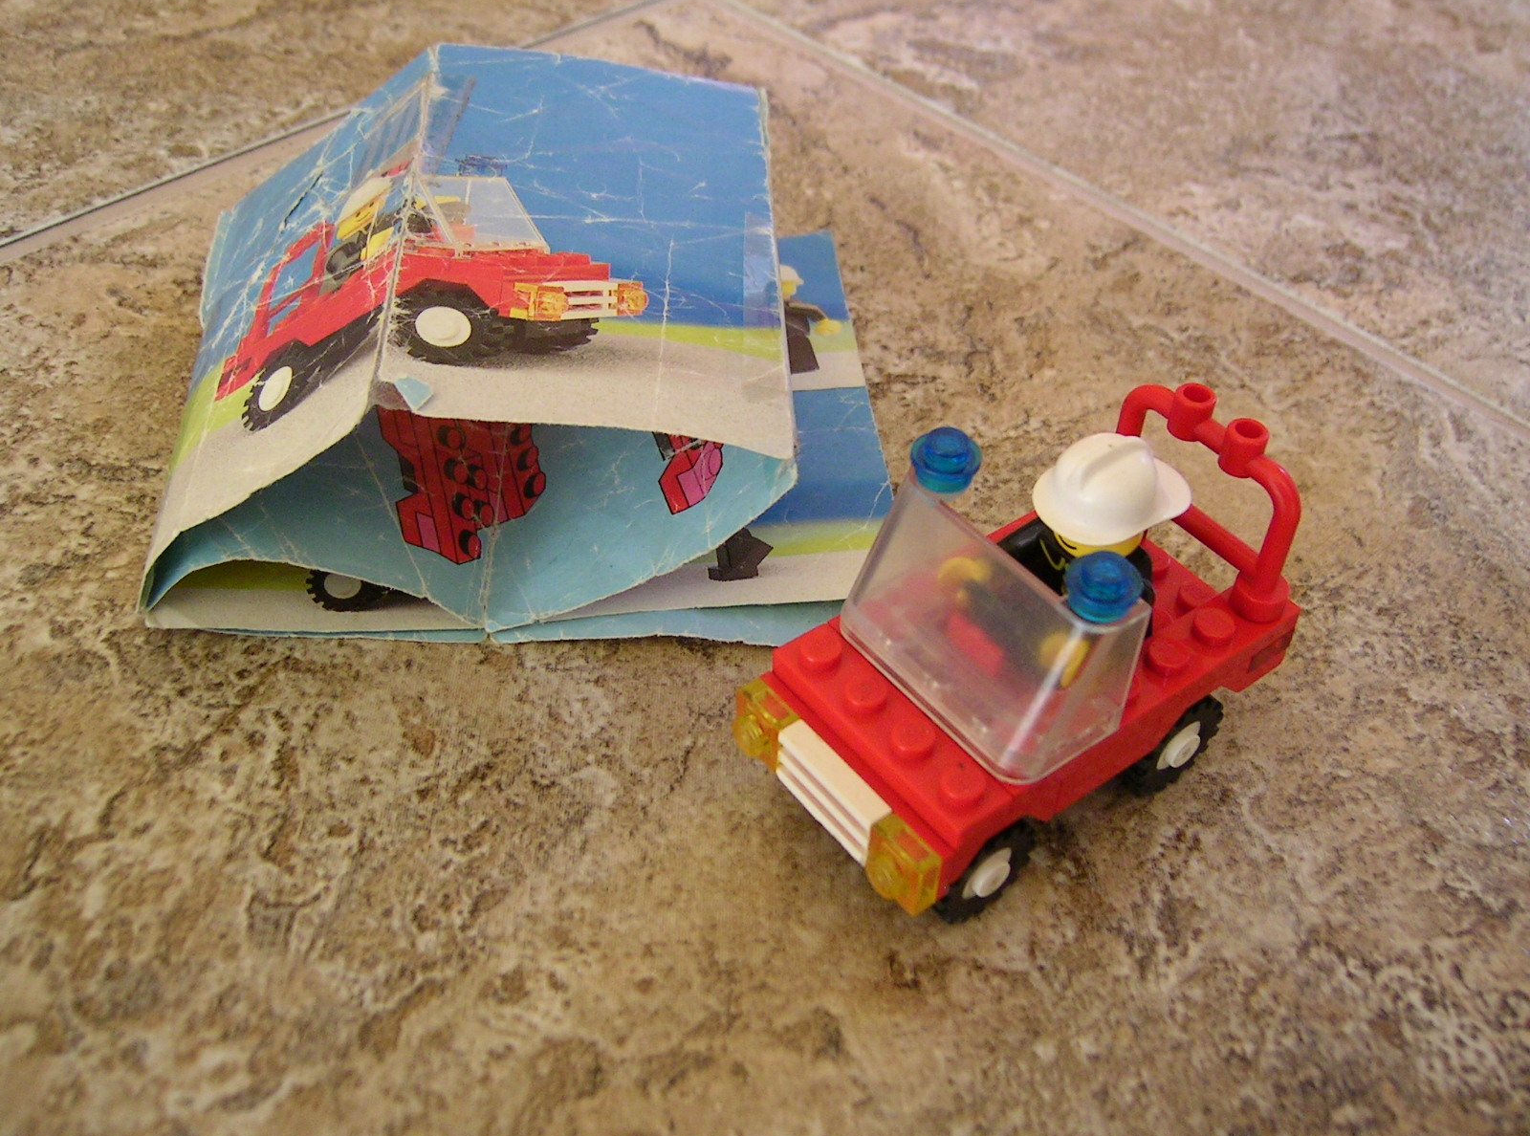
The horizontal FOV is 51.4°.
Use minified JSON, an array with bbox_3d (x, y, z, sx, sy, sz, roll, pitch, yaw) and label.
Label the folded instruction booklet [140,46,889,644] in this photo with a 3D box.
[{"bbox_3d":[-0.037,-0.039,0.240,0.109,0.031,0.115,-2,44,-5],"label":"folded instruction booklet"}]

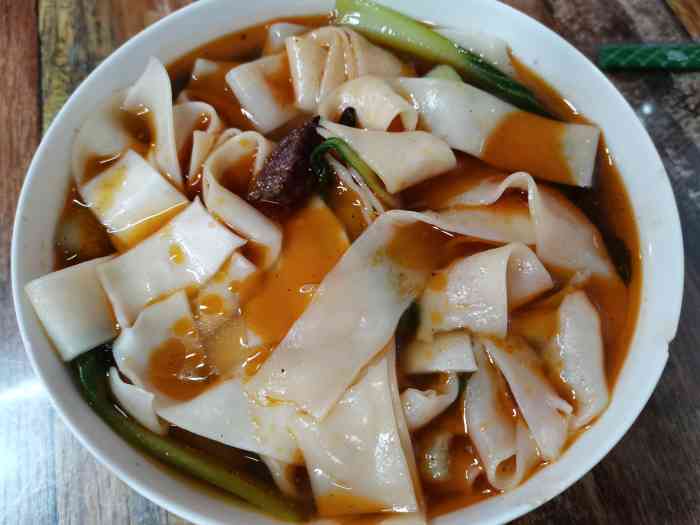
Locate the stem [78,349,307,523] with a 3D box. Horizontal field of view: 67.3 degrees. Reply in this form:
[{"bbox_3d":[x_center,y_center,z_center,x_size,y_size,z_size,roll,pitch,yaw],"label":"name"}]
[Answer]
[{"bbox_3d":[-0.054,0.052,0.159,0.094,0.014,0.018,35,70,15],"label":"stem"}]

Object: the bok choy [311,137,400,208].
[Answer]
[{"bbox_3d":[-0.002,-0.029,0.187,0.018,0.012,0.038,-34,70,-15],"label":"bok choy"}]

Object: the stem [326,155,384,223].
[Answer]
[{"bbox_3d":[0.002,-0.028,0.187,0.009,0.007,0.034,-28,68,-12],"label":"stem"}]

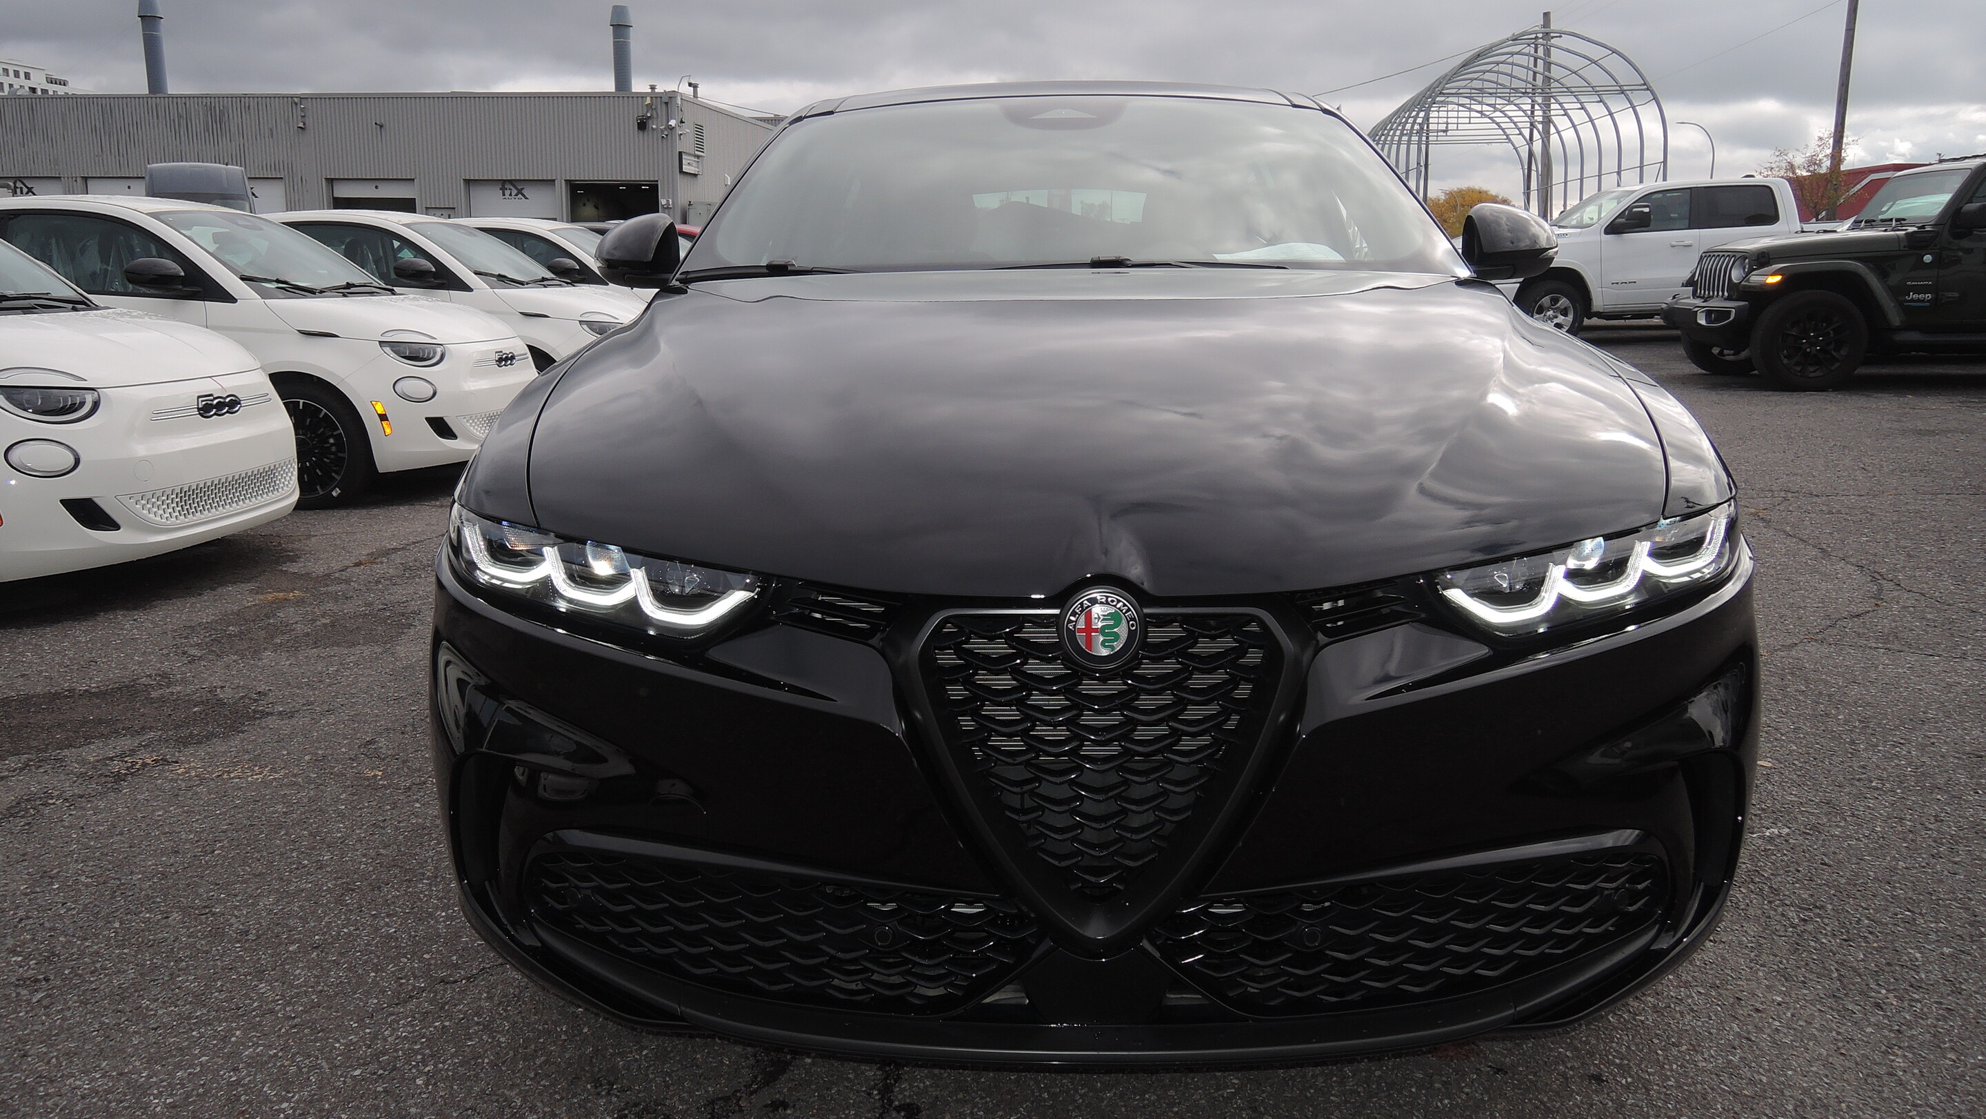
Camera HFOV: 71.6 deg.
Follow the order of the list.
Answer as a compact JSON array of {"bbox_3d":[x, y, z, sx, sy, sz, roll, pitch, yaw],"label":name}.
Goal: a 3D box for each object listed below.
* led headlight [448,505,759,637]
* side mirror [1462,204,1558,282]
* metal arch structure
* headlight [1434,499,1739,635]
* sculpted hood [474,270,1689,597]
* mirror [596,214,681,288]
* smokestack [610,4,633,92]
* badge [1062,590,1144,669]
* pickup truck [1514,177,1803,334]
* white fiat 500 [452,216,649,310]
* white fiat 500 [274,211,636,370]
[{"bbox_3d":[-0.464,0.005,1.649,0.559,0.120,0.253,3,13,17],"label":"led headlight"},{"bbox_3d":[1.116,-0.679,2.950,0.205,0.165,0.160,0,13,2],"label":"side mirror"},{"bbox_3d":[12.509,-9.741,35.913,5.200,5.600,14.200,1,13,7],"label":"metal arch structure"},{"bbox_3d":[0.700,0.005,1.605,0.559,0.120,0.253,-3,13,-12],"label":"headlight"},{"bbox_3d":[0.129,-0.241,1.936,1.500,0.310,1.270,0,13,2],"label":"sculpted hood"},{"bbox_3d":[-0.779,-0.678,3.021,0.205,0.165,0.160,0,13,2],"label":"mirror"},{"bbox_3d":[-12.666,-17.489,47.312,0.780,3.050,0.780,0,12,0],"label":"smokestack"},{"bbox_3d":[0.108,0.068,1.363,0.079,0.079,0.020,0,13,2],"label":"badge"},{"bbox_3d":[9.091,-3.902,18.097,5.900,1.970,2.080,0,13,3],"label":"pickup truck"},{"bbox_3d":[-3.850,-2.287,12.340,3.630,1.527,1.690,1,13,5],"label":"white fiat 500"},{"bbox_3d":[-4.045,-1.745,9.899,3.630,1.527,1.690,1,13,5],"label":"white fiat 500"}]

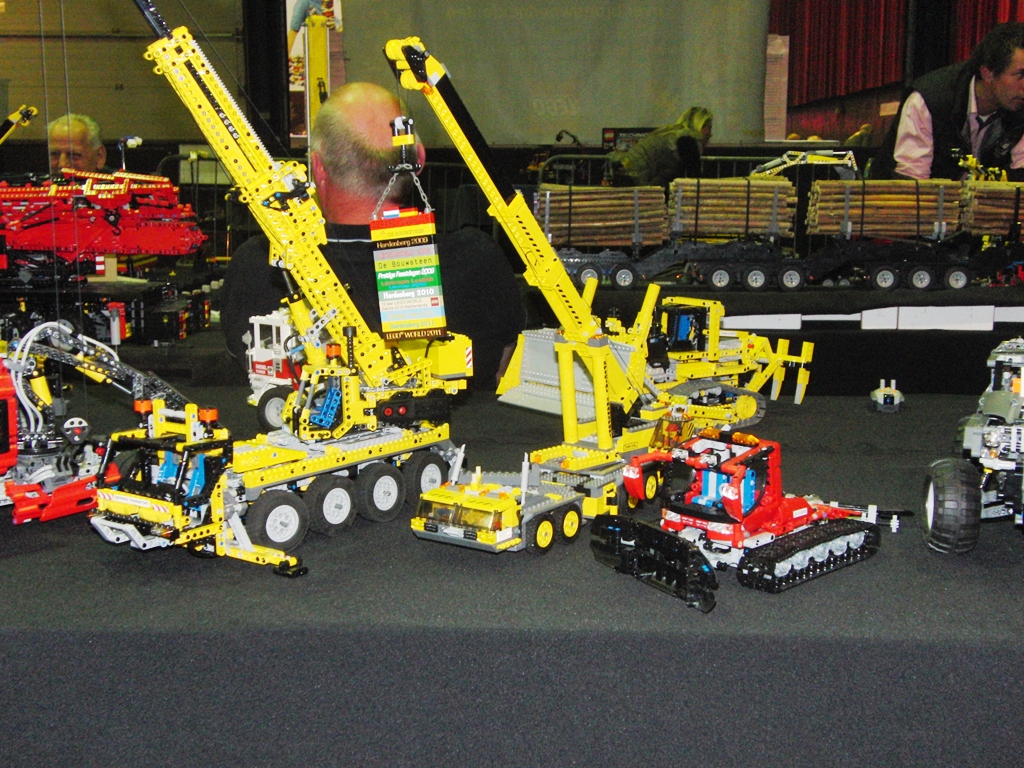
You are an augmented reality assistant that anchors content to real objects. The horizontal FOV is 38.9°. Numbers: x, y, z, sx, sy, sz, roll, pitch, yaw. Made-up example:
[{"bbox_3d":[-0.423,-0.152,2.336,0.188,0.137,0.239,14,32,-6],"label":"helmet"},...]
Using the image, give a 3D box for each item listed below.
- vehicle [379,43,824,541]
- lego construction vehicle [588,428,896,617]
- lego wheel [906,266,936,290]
[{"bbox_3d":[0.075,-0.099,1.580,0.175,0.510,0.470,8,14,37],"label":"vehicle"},{"bbox_3d":[0.234,0.106,1.461,0.179,0.147,0.300,10,15,44],"label":"lego construction vehicle"},{"bbox_3d":[0.932,-0.239,3.300,0.059,0.059,0.023,0,11,3],"label":"lego wheel"}]

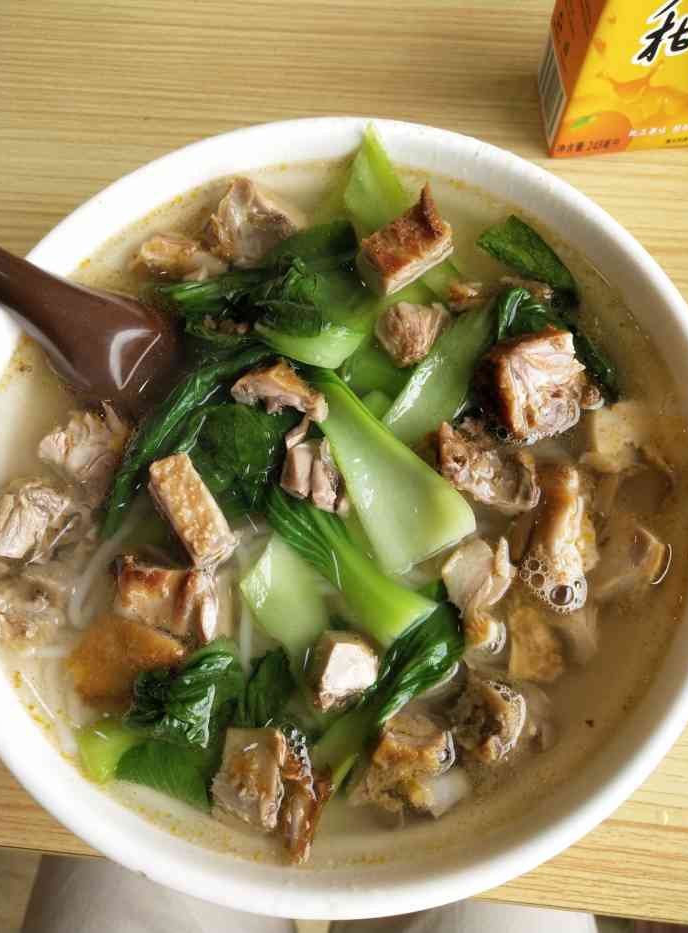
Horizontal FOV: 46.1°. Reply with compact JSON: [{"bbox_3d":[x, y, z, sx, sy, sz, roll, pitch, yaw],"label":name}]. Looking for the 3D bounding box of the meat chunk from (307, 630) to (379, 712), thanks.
[{"bbox_3d":[0.000,0.054,0.213,0.017,0.018,0.021,12,73,5],"label":"meat chunk"}]

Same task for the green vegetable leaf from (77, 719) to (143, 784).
[{"bbox_3d":[-0.062,0.076,0.215,0.016,0.011,0.014,-19,75,-3],"label":"green vegetable leaf"}]

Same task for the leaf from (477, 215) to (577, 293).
[{"bbox_3d":[0.058,-0.065,0.247,0.032,0.010,0.014,35,79,11],"label":"leaf"}]

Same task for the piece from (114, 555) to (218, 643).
[{"bbox_3d":[-0.046,0.035,0.214,0.024,0.016,0.019,6,76,4],"label":"piece"}]

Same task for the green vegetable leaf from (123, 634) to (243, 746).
[{"bbox_3d":[-0.041,0.057,0.217,0.028,0.018,0.028,18,76,7],"label":"green vegetable leaf"}]

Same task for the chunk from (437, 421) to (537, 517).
[{"bbox_3d":[0.041,0.001,0.230,0.033,0.020,0.019,26,77,9],"label":"chunk"}]

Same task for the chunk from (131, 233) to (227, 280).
[{"bbox_3d":[-0.051,-0.064,0.251,0.027,0.018,0.015,16,76,7],"label":"chunk"}]

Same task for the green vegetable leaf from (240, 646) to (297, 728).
[{"bbox_3d":[-0.021,0.062,0.224,0.014,0.010,0.020,-10,76,-1],"label":"green vegetable leaf"}]

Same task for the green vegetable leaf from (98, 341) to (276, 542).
[{"bbox_3d":[-0.043,-0.008,0.238,0.039,0.020,0.064,33,79,9],"label":"green vegetable leaf"}]

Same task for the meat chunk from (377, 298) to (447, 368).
[{"bbox_3d":[0.020,-0.042,0.238,0.021,0.018,0.018,-33,76,-7],"label":"meat chunk"}]

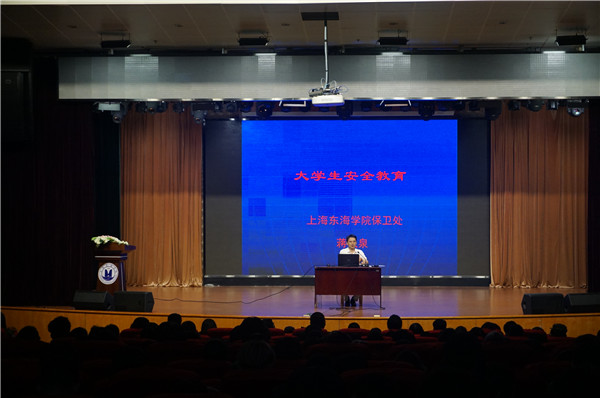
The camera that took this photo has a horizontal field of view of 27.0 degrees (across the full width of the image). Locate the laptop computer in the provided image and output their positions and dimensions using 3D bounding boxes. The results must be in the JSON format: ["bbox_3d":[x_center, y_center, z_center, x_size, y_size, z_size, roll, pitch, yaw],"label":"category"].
[{"bbox_3d":[0.909,1.133,23.100,0.380,0.240,0.300,0,0,0],"label":"laptop computer"}]

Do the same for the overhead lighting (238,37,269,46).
[{"bbox_3d":[-0.781,-2.663,21.100,0.500,0.160,0.250,0,0,3],"label":"overhead lighting"}]

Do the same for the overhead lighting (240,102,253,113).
[{"bbox_3d":[-1.017,-1.778,23.728,0.230,0.270,0.250,0,0,3],"label":"overhead lighting"}]

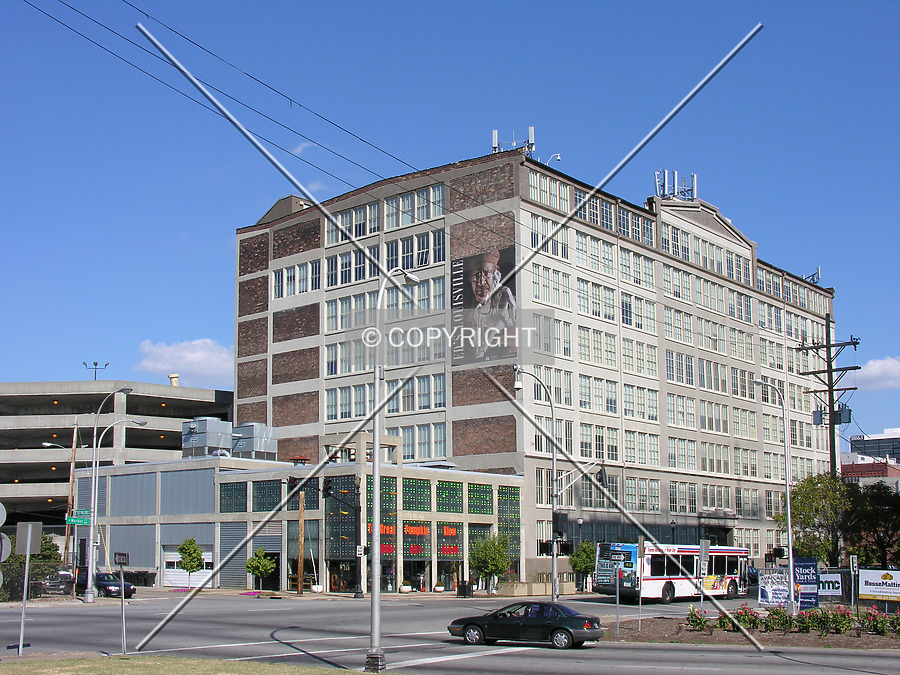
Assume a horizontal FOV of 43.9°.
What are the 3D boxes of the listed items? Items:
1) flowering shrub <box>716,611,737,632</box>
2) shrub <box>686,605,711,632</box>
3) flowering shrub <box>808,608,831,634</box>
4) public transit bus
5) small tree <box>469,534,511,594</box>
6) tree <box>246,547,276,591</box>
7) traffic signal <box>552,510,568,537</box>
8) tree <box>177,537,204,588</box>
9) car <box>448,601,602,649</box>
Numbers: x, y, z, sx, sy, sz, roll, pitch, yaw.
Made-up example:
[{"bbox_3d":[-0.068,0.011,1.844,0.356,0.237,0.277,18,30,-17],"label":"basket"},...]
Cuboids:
[{"bbox_3d":[8.109,8.327,32.853,0.587,0.605,0.587,-3,-11,13],"label":"flowering shrub"},{"bbox_3d":[8.273,9.329,37.218,0.799,0.825,0.799,0,-11,0],"label":"shrub"},{"bbox_3d":[11.812,9.086,35.740,0.703,0.792,0.703,0,-11,0],"label":"flowering shrub"},{"bbox_3d":[12.297,12.693,60.378,2.600,2.980,12.240,-9,-15,39],"label":"public transit bus"},{"bbox_3d":[2.372,13.462,66.300,2.500,3.500,2.500,0,-10,0],"label":"small tree"},{"bbox_3d":[-10.979,13.473,65.119,1.747,2.555,1.747,0,-11,0],"label":"tree"},{"bbox_3d":[4.301,7.232,43.418,0.420,0.930,0.450,-9,-14,39],"label":"traffic signal"},{"bbox_3d":[-17.929,15.676,77.558,1.934,3.660,1.934,2,-11,-13],"label":"tree"},{"bbox_3d":[2.260,8.537,33.495,4.480,1.370,1.700,-4,-11,20],"label":"car"}]

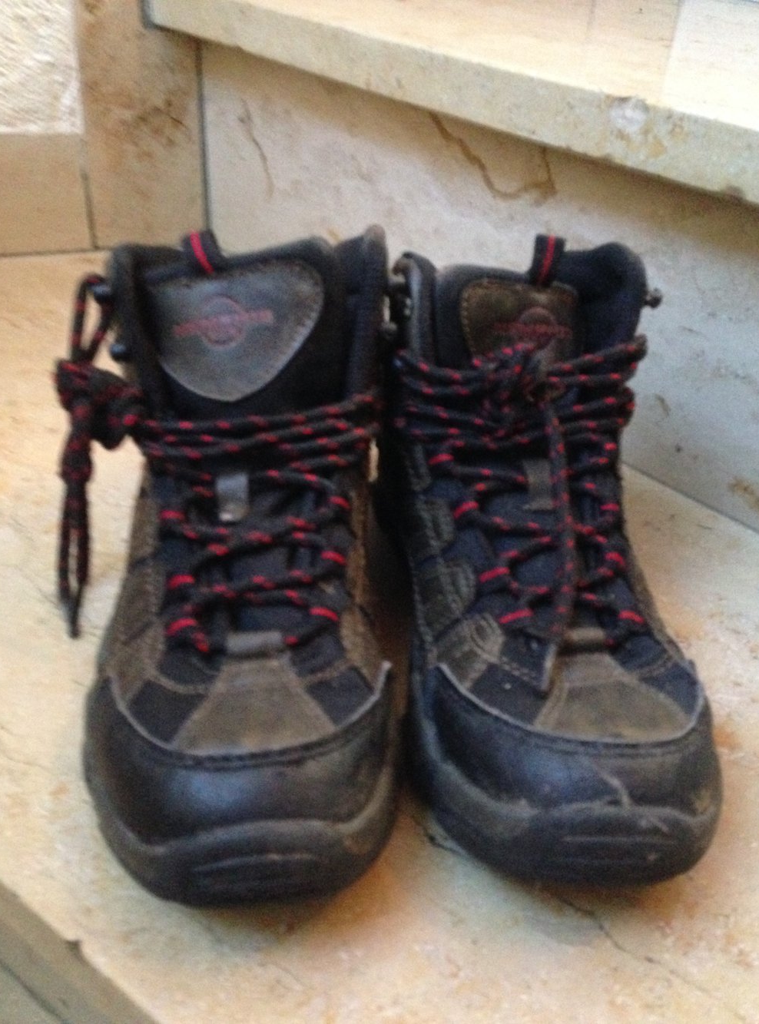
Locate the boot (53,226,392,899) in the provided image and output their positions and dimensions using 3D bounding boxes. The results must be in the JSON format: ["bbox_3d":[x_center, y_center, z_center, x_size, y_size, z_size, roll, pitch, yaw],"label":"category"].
[{"bbox_3d":[-0.046,-0.018,0.376,0.112,0.157,0.278,1,34,-4],"label":"boot"}]

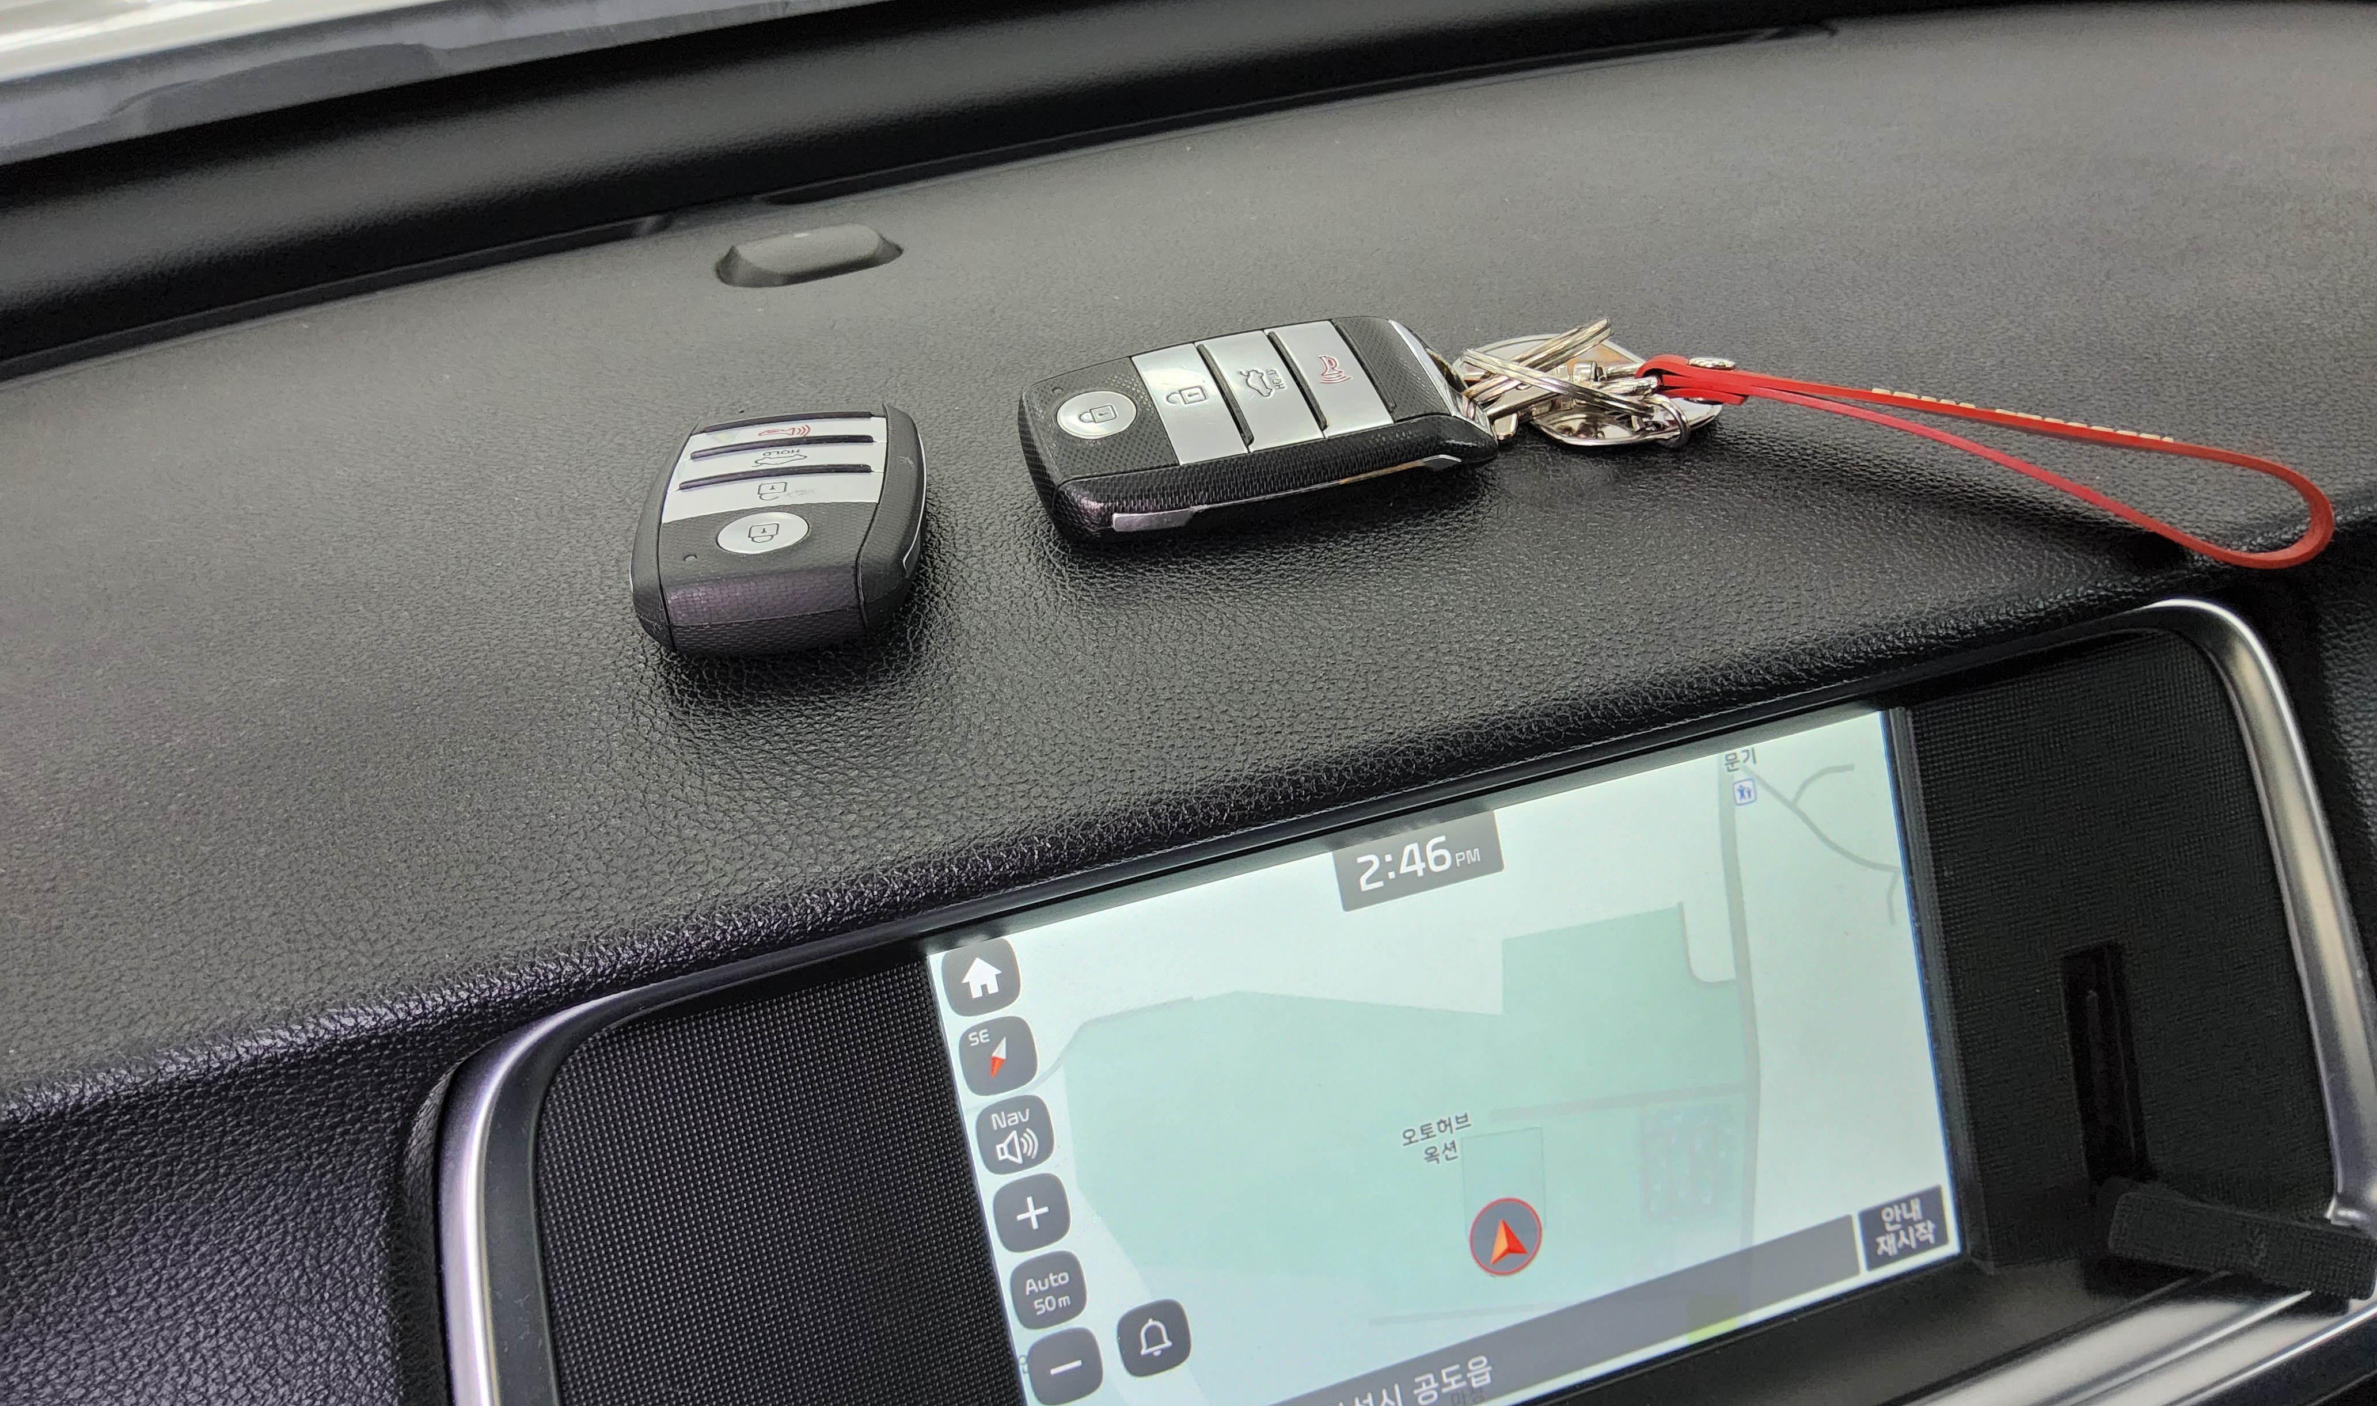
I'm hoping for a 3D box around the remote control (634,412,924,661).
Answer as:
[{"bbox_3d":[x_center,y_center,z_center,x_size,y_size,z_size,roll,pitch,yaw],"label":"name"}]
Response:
[{"bbox_3d":[-0.066,-0.029,0.279,0.042,0.017,0.067,-4,35,-3],"label":"remote control"}]

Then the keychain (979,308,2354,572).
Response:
[{"bbox_3d":[0.078,-0.053,0.303,0.219,0.024,0.071,1,39,4],"label":"keychain"}]

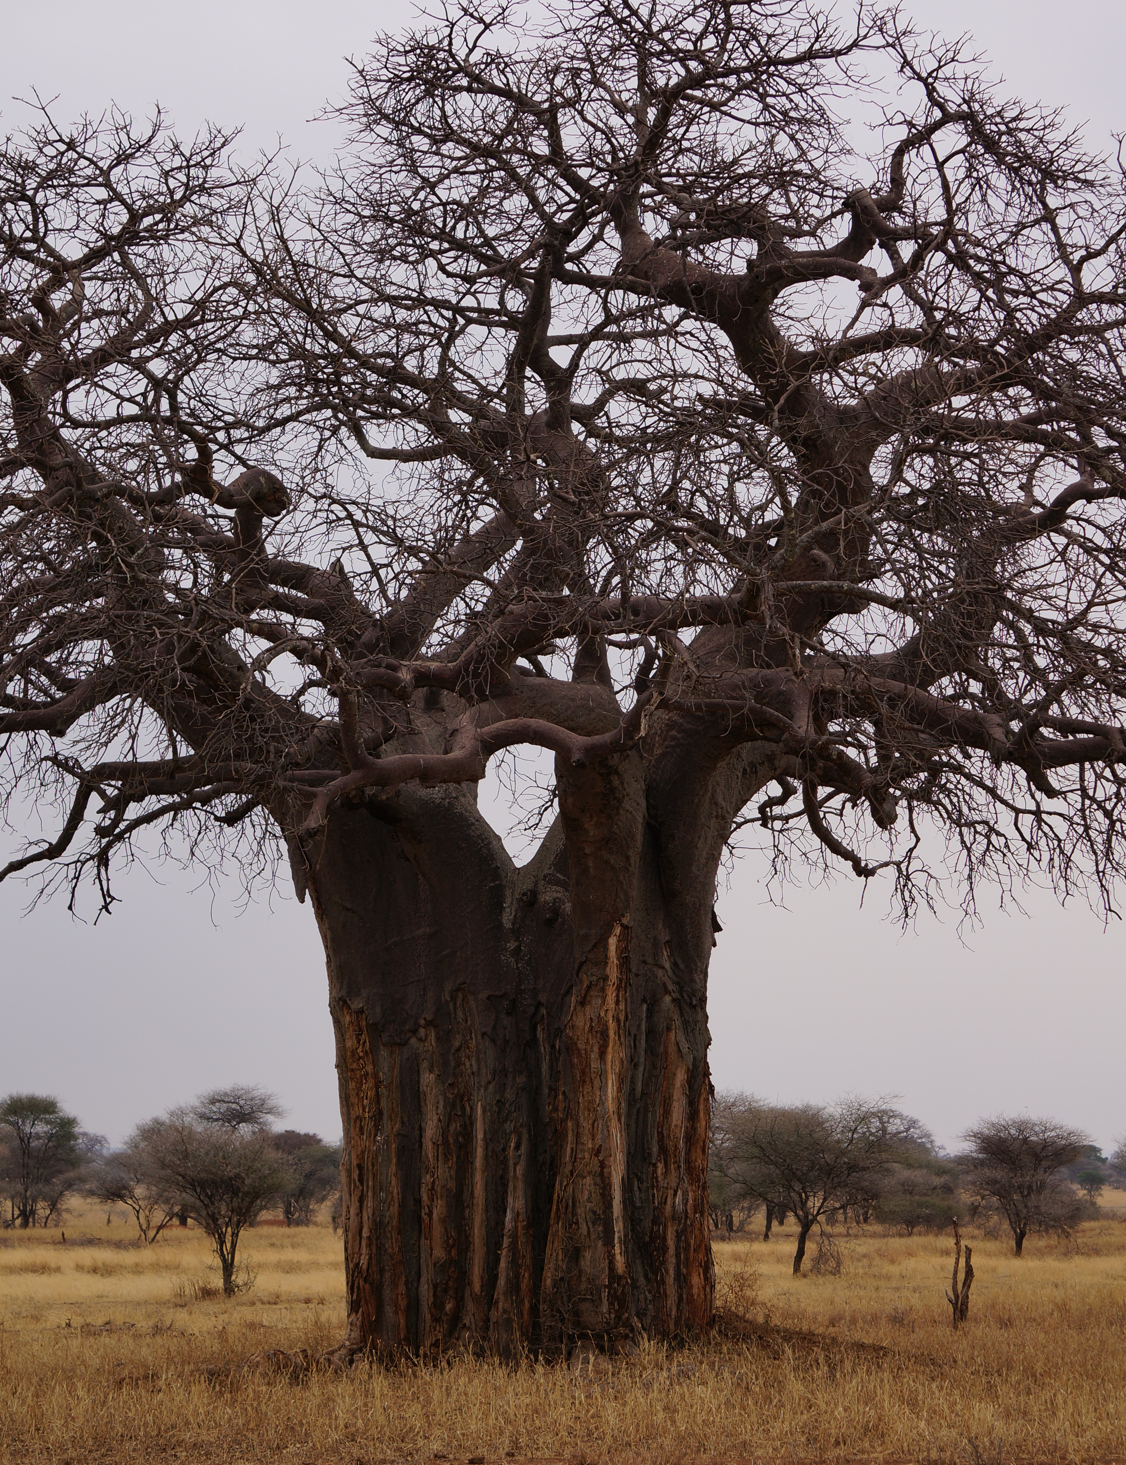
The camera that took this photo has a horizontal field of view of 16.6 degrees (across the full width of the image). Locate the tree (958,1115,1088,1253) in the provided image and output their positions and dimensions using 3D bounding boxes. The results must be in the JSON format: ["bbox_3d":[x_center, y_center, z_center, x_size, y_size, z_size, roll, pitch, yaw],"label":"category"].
[{"bbox_3d":[11.526,11.294,96.341,3.160,3.560,3.070,0,-6,0],"label":"tree"}]

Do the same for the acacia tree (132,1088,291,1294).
[{"bbox_3d":[-6.189,8.009,67.528,2.800,3.680,2.720,0,-6,0],"label":"acacia tree"}]

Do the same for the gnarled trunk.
[{"bbox_3d":[-0.644,3.886,46.300,4.900,7.000,4.500,0,-6,0],"label":"gnarled trunk"}]

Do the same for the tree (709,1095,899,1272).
[{"bbox_3d":[5.082,9.431,80.450,4.000,3.820,3.880,0,-6,0],"label":"tree"}]

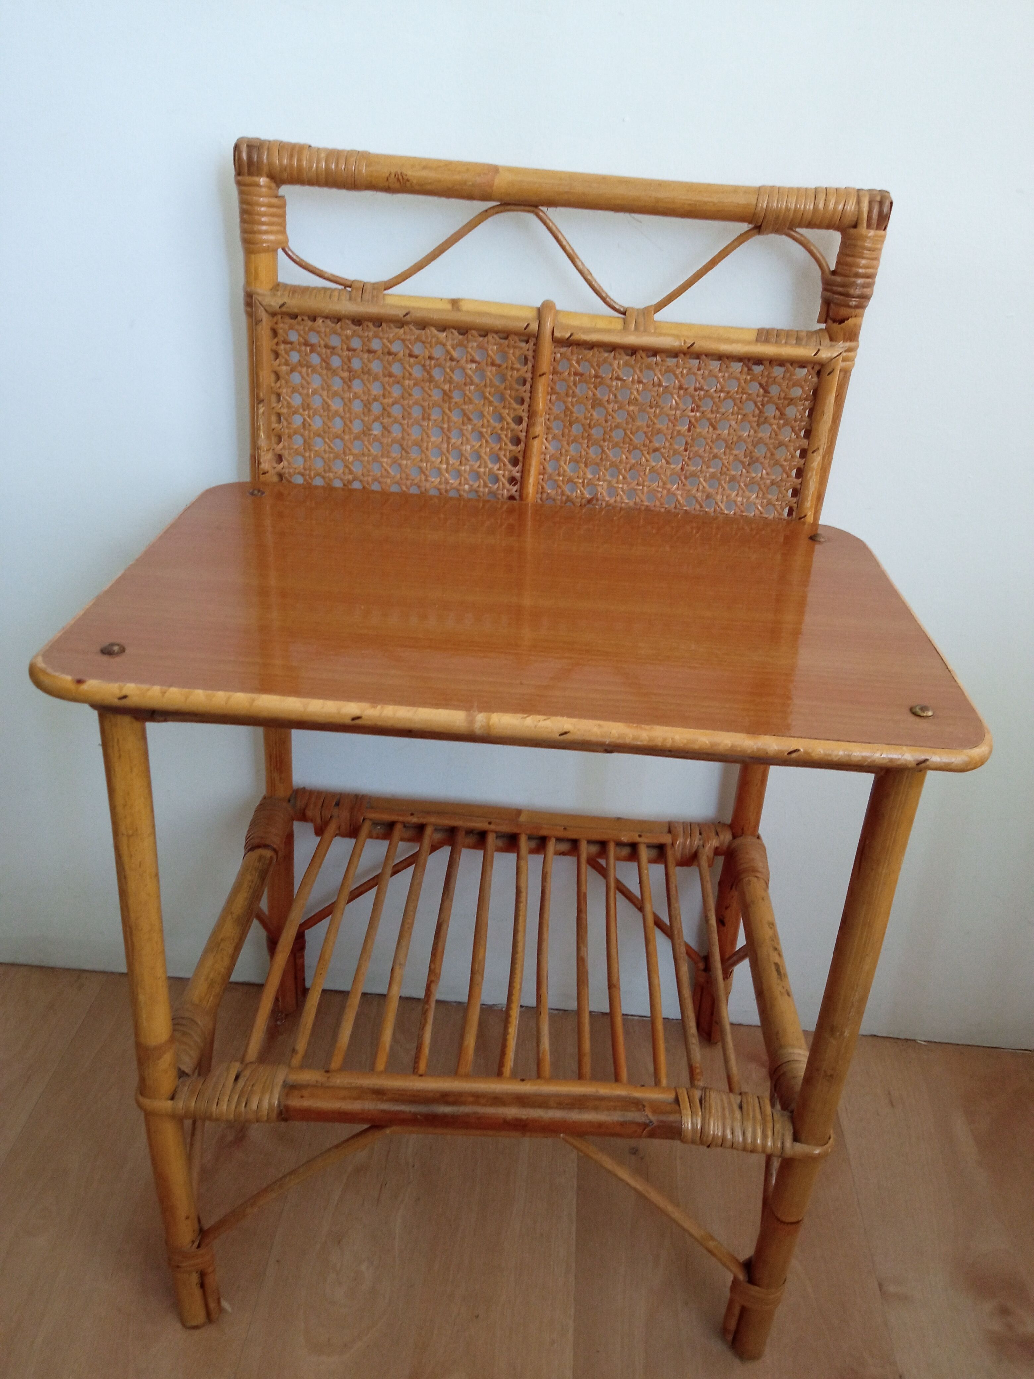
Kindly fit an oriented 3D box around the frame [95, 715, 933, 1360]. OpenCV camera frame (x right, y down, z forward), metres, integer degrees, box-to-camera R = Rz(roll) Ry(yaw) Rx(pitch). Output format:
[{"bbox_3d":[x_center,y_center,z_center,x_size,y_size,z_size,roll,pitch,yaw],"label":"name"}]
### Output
[{"bbox_3d":[-0.009,0.145,0.673,0.365,0.433,0.284,5,27,1],"label":"frame"}]

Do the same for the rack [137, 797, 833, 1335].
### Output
[{"bbox_3d":[-0.016,0.236,0.720,0.369,0.221,0.284,5,27,1],"label":"rack"}]

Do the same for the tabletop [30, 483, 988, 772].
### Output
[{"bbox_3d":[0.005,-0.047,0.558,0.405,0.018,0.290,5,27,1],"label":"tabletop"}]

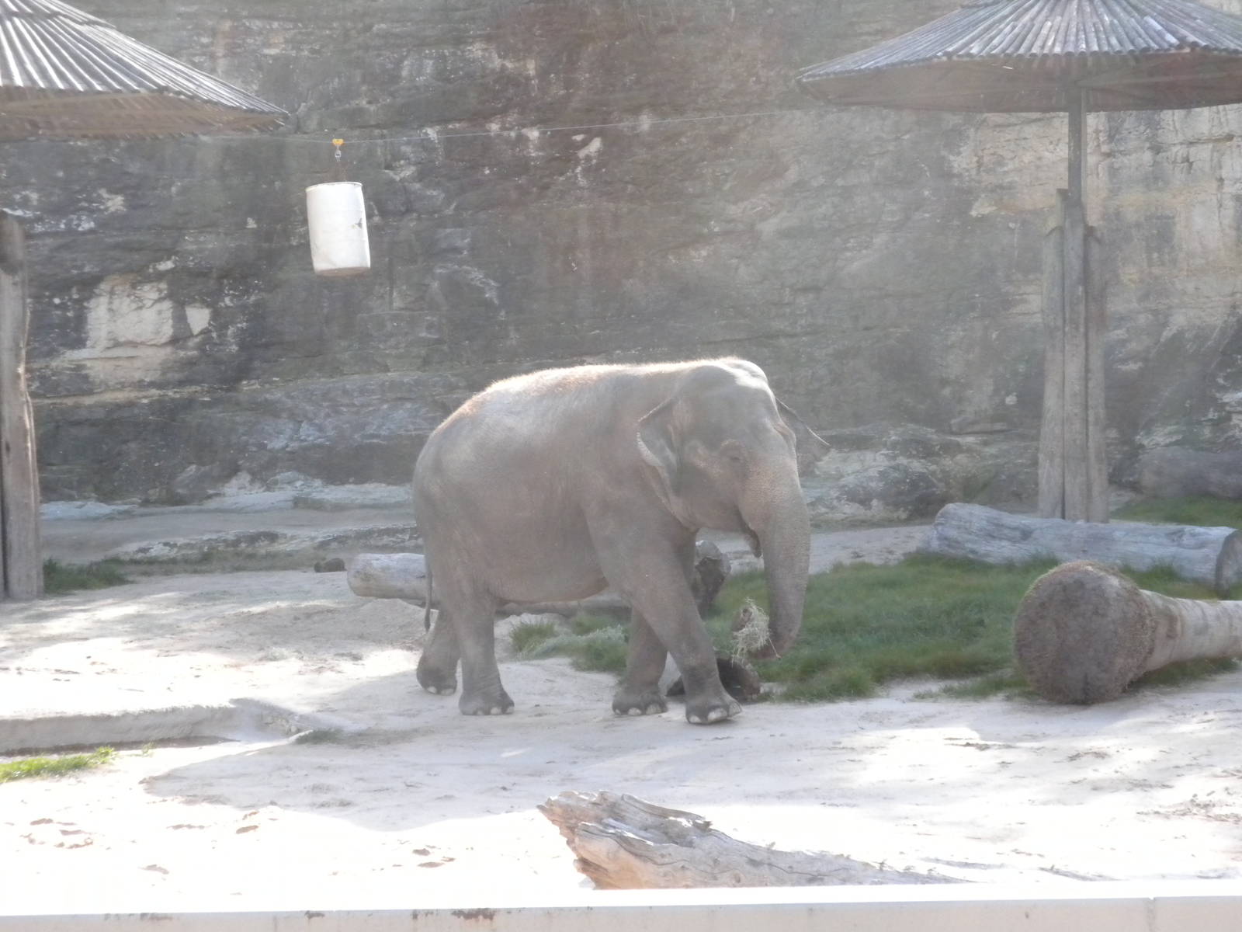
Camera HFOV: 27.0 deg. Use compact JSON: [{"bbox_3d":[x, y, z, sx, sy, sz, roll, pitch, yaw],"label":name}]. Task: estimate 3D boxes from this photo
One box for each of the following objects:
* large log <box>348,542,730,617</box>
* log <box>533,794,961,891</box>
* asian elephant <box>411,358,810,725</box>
[{"bbox_3d":[-0.790,1.040,24.100,3.700,0.630,0.580,1,3,21],"label":"large log"},{"bbox_3d":[0.530,1.710,10.300,2.000,0.580,0.600,2,3,30],"label":"log"},{"bbox_3d":[-0.080,0.450,17.400,2.900,2.420,1.300,1,3,22],"label":"asian elephant"}]

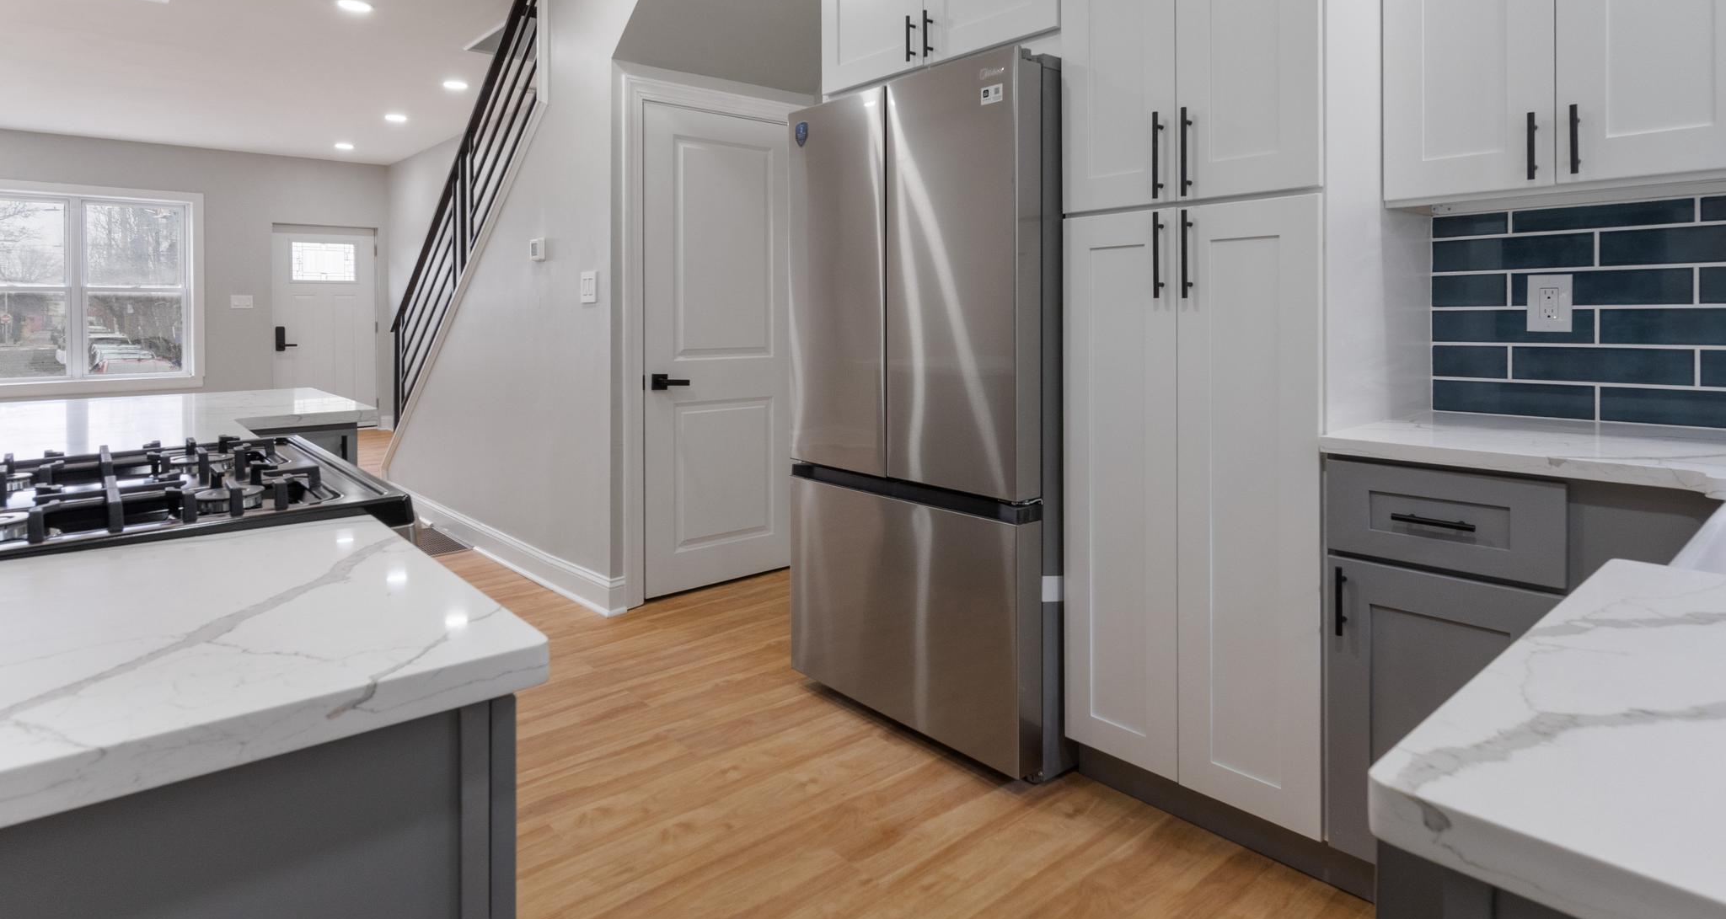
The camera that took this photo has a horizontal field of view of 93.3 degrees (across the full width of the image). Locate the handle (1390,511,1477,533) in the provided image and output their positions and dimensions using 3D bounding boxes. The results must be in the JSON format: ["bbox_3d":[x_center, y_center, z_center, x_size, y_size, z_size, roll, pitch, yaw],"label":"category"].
[{"bbox_3d":[1.055,0.115,1.510,0.034,0.014,0.131,-7,9,-43],"label":"handle"}]

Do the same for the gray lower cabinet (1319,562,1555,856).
[{"bbox_3d":[1.235,0.475,1.680,0.560,0.570,0.380,-7,9,-43],"label":"gray lower cabinet"}]

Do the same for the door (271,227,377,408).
[{"bbox_3d":[-5.580,-1.380,8.450,0.930,2.060,0.060,-7,9,-43],"label":"door"}]

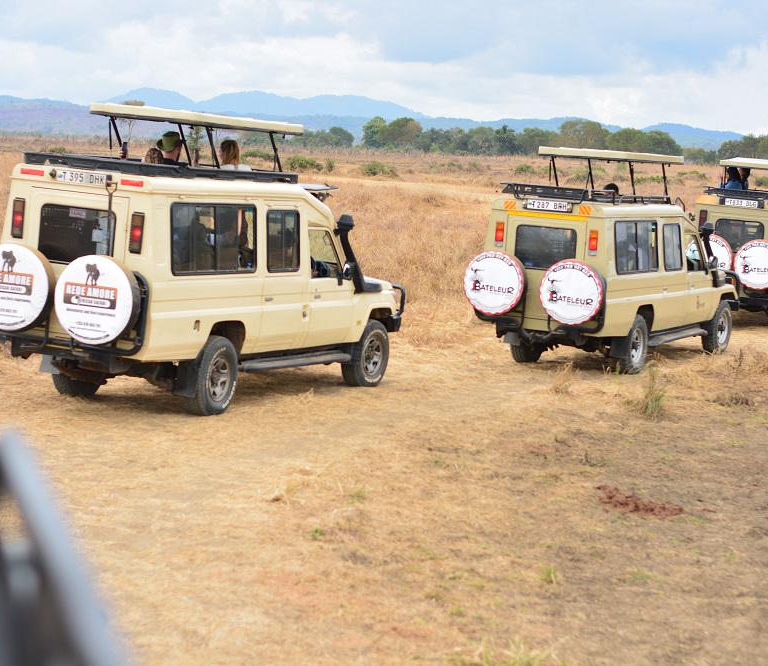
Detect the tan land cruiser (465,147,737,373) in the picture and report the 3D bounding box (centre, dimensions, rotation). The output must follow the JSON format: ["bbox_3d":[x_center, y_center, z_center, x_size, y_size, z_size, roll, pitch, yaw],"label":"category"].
[{"bbox_3d":[3.189,-1.026,27.666,1.900,2.780,6.070,7,7,26],"label":"tan land cruiser"}]

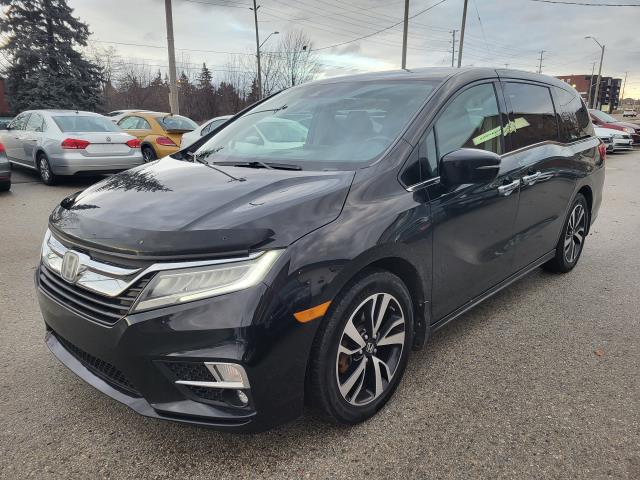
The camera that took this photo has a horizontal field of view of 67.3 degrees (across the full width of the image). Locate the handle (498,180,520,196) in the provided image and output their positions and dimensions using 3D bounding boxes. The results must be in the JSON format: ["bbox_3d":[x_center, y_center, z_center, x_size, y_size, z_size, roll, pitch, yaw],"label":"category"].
[{"bbox_3d":[1.188,-0.323,3.014,0.065,0.065,0.280,12,19,42],"label":"handle"}]

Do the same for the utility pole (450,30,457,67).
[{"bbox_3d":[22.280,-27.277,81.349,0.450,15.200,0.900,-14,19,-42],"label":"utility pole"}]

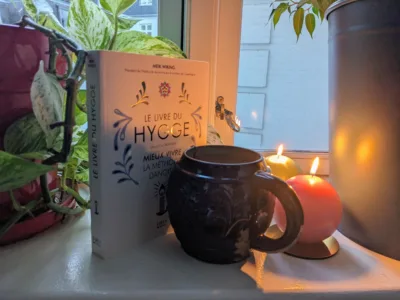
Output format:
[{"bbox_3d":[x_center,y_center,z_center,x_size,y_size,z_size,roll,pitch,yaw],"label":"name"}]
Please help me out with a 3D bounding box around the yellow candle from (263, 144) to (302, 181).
[{"bbox_3d":[0.125,0.036,0.492,0.066,0.076,0.066,2,12,0],"label":"yellow candle"}]

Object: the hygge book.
[{"bbox_3d":[-0.047,0.001,0.333,0.021,0.190,0.139,13,16,40],"label":"hygge book"}]

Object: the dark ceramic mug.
[{"bbox_3d":[0.034,0.055,0.315,0.139,0.099,0.111,10,14,32],"label":"dark ceramic mug"}]

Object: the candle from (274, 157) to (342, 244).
[{"bbox_3d":[0.118,0.057,0.339,0.072,0.086,0.072,2,12,0],"label":"candle"}]

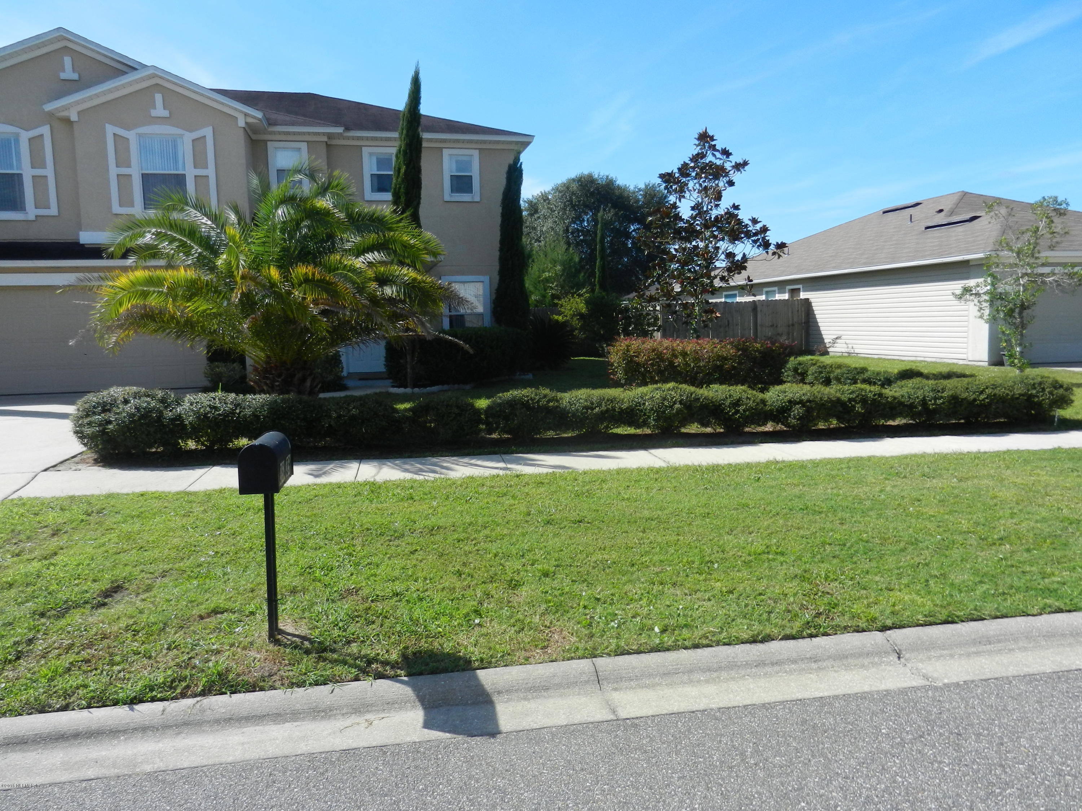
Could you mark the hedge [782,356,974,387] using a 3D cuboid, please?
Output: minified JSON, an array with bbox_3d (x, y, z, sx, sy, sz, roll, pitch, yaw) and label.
[{"bbox_3d":[5.372,-0.432,12.887,0.900,0.560,4.500,-3,6,-12],"label":"hedge"}]

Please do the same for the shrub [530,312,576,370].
[{"bbox_3d":[0.287,-1.698,20.687,1.350,1.500,1.350,-1,6,0],"label":"shrub"}]

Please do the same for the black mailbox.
[{"bbox_3d":[-1.355,0.276,3.877,0.178,0.236,0.460,-2,6,-9],"label":"black mailbox"}]

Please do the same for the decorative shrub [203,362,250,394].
[{"bbox_3d":[-6.154,-0.588,15.354,0.850,0.670,0.800,-3,6,-12],"label":"decorative shrub"}]

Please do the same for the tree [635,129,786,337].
[{"bbox_3d":[3.702,-3.306,17.367,3.100,5.300,3.000,-3,6,-12],"label":"tree"}]

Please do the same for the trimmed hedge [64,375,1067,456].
[{"bbox_3d":[0.792,0.023,9.548,11.800,0.660,1.000,-2,6,-6],"label":"trimmed hedge"}]

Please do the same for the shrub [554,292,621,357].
[{"bbox_3d":[1.761,-3.004,28.704,2.200,2.300,2.100,-3,6,-12],"label":"shrub"}]

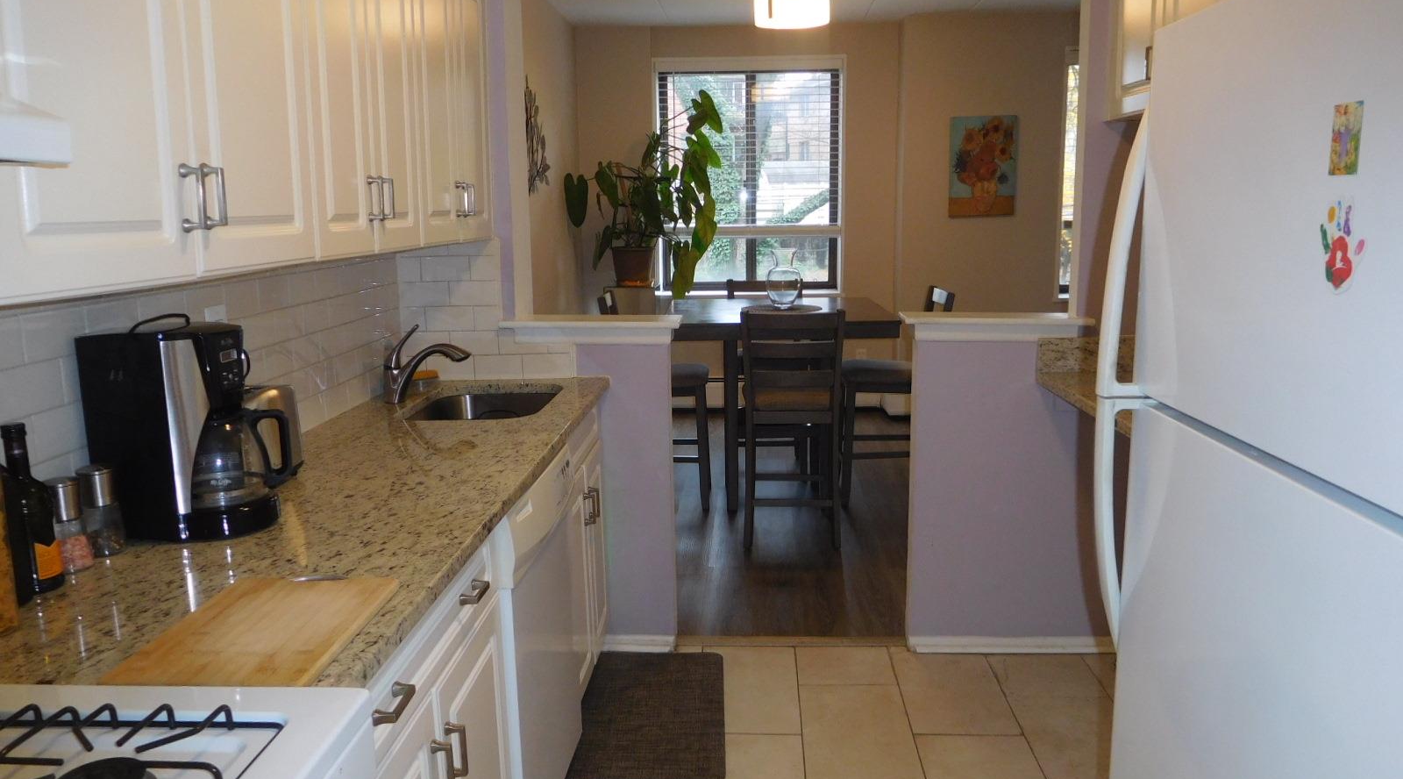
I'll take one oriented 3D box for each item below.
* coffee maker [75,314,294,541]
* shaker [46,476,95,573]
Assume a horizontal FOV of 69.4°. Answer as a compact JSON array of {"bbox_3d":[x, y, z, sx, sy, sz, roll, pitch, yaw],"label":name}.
[{"bbox_3d":[-0.844,0.063,1.739,0.305,0.345,0.210,1,10,10],"label":"coffee maker"},{"bbox_3d":[-0.957,0.203,1.544,0.056,0.140,0.056,0,10,3],"label":"shaker"}]

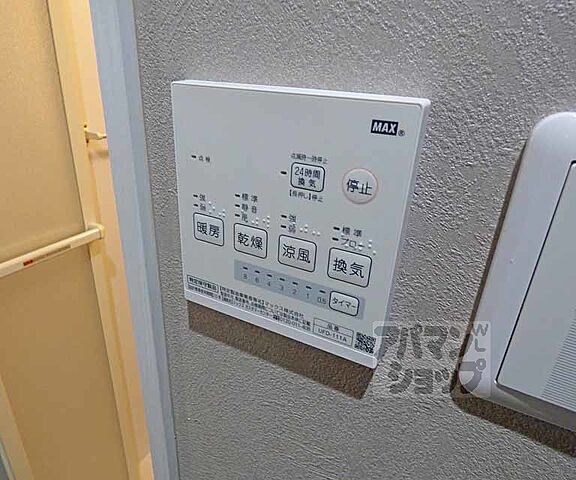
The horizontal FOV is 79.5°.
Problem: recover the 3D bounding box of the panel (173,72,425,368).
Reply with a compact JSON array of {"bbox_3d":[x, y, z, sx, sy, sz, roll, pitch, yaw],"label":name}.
[{"bbox_3d":[-0.004,-0.008,0.173,0.117,0.121,0.014,13,24,23],"label":"panel"}]

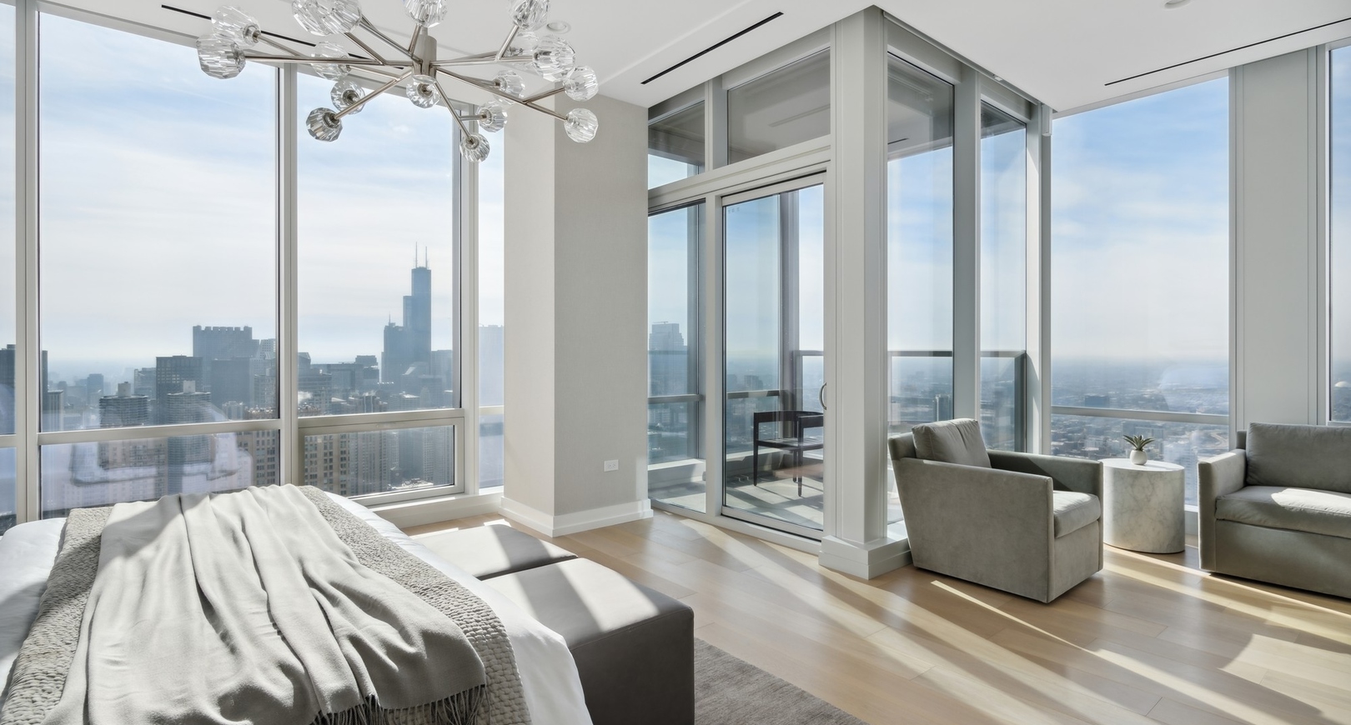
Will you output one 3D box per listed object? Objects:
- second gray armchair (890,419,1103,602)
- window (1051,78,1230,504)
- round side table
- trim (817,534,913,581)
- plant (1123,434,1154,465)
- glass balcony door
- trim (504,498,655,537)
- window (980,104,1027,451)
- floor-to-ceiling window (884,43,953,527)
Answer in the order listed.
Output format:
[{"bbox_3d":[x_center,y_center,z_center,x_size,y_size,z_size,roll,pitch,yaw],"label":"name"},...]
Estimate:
[{"bbox_3d":[1.859,0.782,3.728,0.745,0.820,0.865,-1,1,-39],"label":"second gray armchair"},{"bbox_3d":[3.413,-0.471,4.813,0.080,2.990,1.170,-1,1,-42],"label":"window"},{"bbox_3d":[3.050,0.929,4.185,0.460,0.515,0.460,-1,1,-40],"label":"round side table"},{"bbox_3d":[1.118,1.112,3.755,0.420,0.159,0.325,-1,1,-40],"label":"trim"},{"bbox_3d":[3.053,0.574,4.202,0.172,0.195,0.172,-1,1,-40],"label":"plant"},{"bbox_3d":[0.654,-0.039,4.233,0.060,2.310,0.920,-1,1,-42],"label":"glass balcony door"},{"bbox_3d":[-0.776,1.106,4.918,0.850,0.145,0.860,-1,1,-40],"label":"trim"},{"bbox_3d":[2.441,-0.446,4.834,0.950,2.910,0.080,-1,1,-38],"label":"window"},{"bbox_3d":[1.588,-0.448,4.163,0.900,2.930,0.080,-1,1,-38],"label":"floor-to-ceiling window"}]

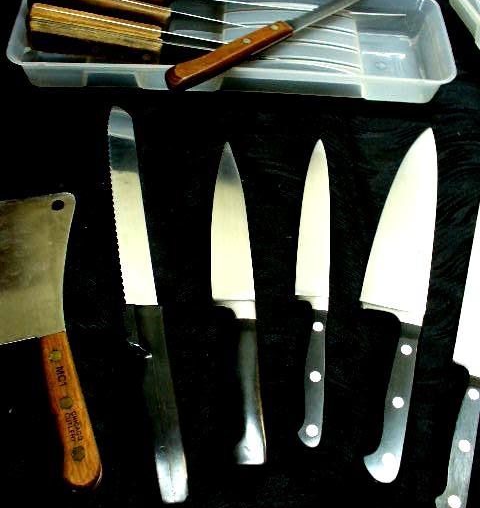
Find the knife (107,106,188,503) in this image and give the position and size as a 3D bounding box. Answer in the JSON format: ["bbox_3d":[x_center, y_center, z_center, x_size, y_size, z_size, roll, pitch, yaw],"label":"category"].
[{"bbox_3d":[-0.077,0.010,0.504,0.027,0.022,0.345,-8,56,-8],"label":"knife"}]

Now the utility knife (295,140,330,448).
[{"bbox_3d":[0.055,0.012,0.513,0.025,0.017,0.273,6,55,2],"label":"utility knife"}]

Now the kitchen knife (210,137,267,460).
[{"bbox_3d":[-0.005,0.018,0.504,0.032,0.020,0.276,-1,55,-3],"label":"kitchen knife"}]

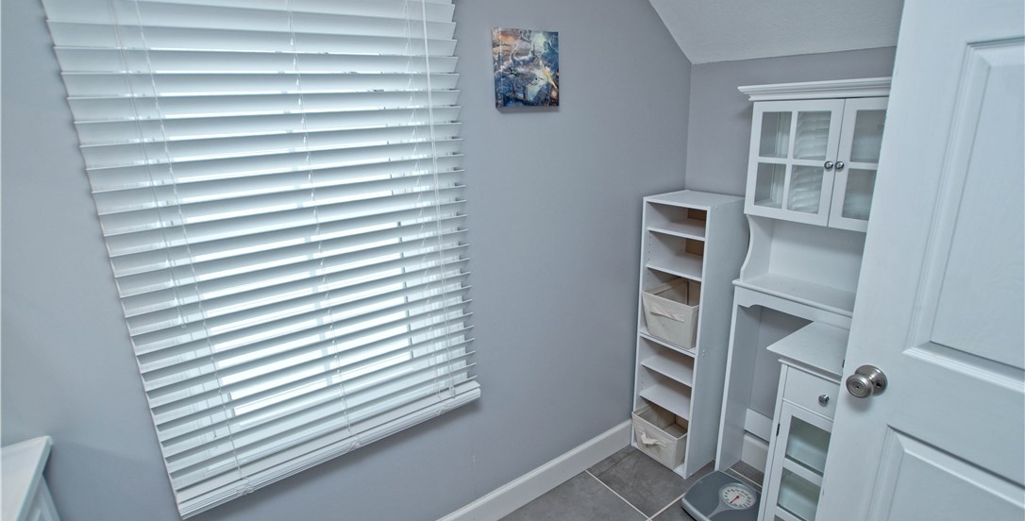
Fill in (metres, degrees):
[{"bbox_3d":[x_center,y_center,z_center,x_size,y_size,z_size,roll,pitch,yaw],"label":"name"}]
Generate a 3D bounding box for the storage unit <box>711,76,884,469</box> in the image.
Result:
[{"bbox_3d":[1.119,0.217,1.635,0.199,1.643,0.670,-12,18,-33],"label":"storage unit"}]

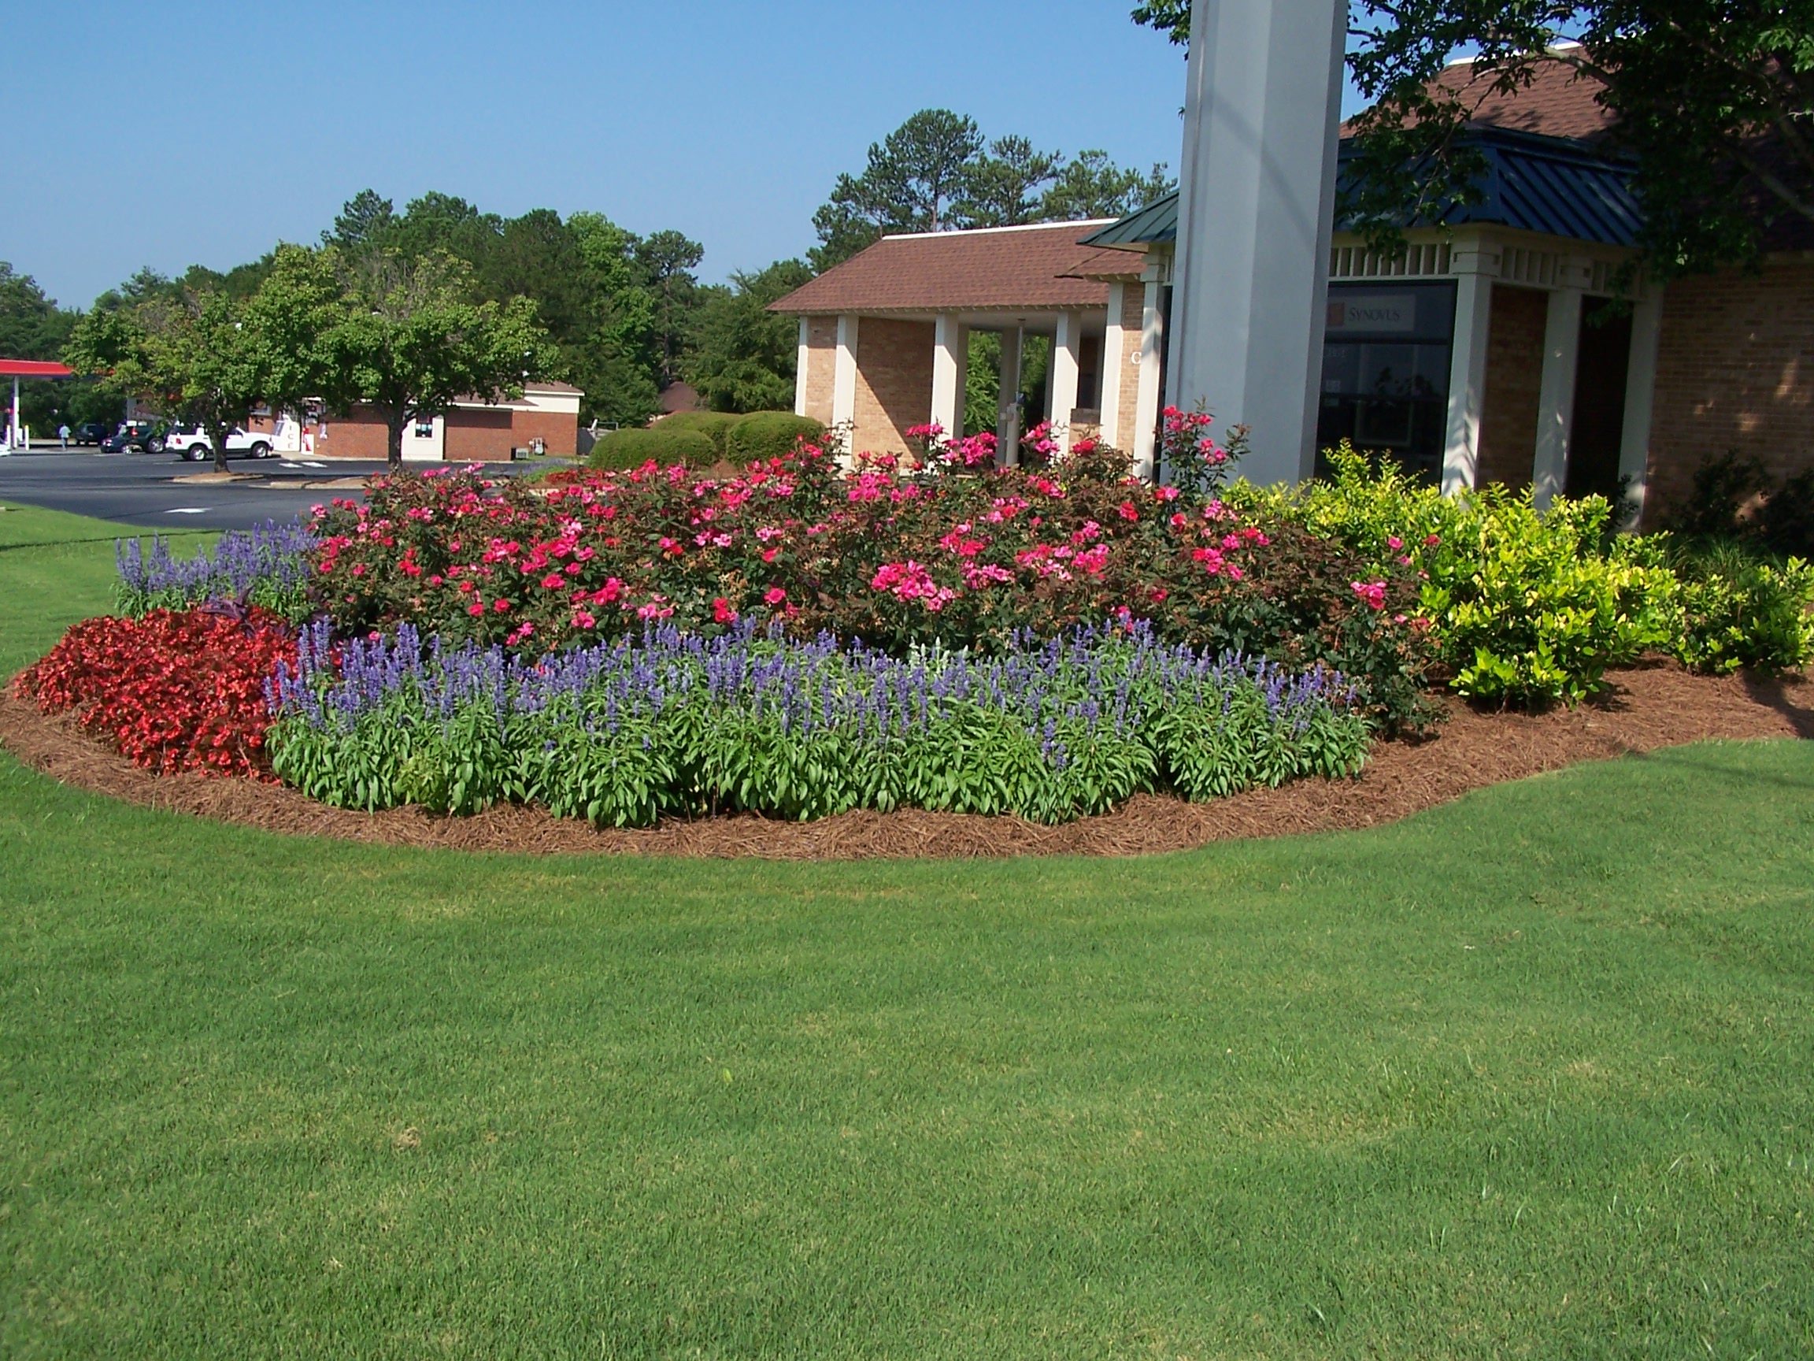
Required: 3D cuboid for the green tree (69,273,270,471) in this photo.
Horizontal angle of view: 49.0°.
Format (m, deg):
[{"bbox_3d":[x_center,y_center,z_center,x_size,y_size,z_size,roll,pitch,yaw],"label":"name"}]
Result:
[{"bbox_3d":[-28.153,-11.629,76.000,7.500,7.500,7.300,3,7,0],"label":"green tree"}]

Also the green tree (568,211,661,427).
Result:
[{"bbox_3d":[-17.843,-21.750,122.000,5.800,13.800,5.800,3,7,0],"label":"green tree"}]

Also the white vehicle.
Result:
[{"bbox_3d":[-31.863,-11.093,92.500,4.800,1.800,1.870,-2,8,-37],"label":"white vehicle"}]

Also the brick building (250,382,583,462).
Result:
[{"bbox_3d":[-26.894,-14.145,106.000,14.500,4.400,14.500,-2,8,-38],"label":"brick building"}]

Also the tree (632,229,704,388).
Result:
[{"bbox_3d":[-16.285,-24.740,135.000,5.200,12.000,5.200,3,7,0],"label":"tree"}]

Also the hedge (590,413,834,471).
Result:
[{"bbox_3d":[-3.537,-4.245,35.500,4.000,1.150,2.300,0,7,-20],"label":"hedge"}]

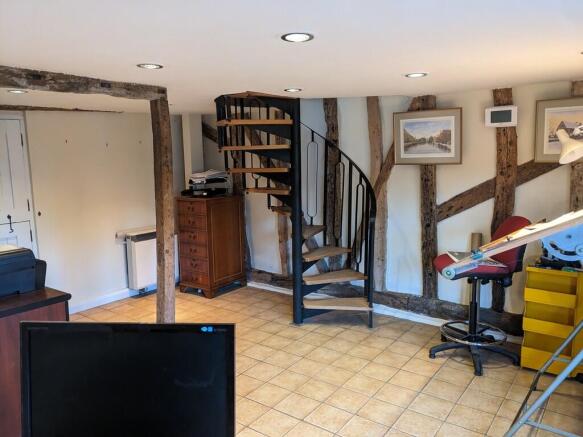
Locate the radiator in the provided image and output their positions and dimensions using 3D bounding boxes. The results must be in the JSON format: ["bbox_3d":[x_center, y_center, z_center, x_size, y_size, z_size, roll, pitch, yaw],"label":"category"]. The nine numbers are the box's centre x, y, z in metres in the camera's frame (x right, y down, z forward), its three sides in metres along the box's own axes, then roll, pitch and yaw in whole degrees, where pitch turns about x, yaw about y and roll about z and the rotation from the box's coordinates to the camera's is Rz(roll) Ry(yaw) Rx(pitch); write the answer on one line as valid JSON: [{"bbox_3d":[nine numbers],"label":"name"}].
[{"bbox_3d":[-1.605,0.465,5.289,0.170,0.620,0.670,5,10,36],"label":"radiator"}]

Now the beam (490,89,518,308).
[{"bbox_3d":[1.743,-0.115,3.726,0.165,1.840,0.110,5,10,36],"label":"beam"}]

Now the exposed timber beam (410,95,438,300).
[{"bbox_3d":[1.258,-0.165,4.137,0.165,1.869,0.100,5,10,36],"label":"exposed timber beam"}]

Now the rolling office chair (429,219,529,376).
[{"bbox_3d":[1.461,0.534,3.538,0.740,1.120,0.620,-3,9,-15],"label":"rolling office chair"}]

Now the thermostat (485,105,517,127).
[{"bbox_3d":[1.690,-0.811,3.654,0.225,0.160,0.040,5,10,36],"label":"thermostat"}]

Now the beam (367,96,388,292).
[{"bbox_3d":[0.845,-0.210,4.368,0.170,1.840,0.110,5,10,36],"label":"beam"}]

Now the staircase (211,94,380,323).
[{"bbox_3d":[0.051,-0.056,4.254,1.466,2.132,1.244,1,9,13],"label":"staircase"}]

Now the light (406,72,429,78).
[{"bbox_3d":[0.796,-0.913,2.892,0.135,0.030,0.135,5,10,36],"label":"light"}]

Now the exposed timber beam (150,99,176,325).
[{"bbox_3d":[-0.948,0.139,3.373,0.105,1.990,0.125,5,10,36],"label":"exposed timber beam"}]

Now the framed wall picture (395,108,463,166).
[{"bbox_3d":[1.185,-0.705,3.977,0.600,0.468,0.030,5,10,36],"label":"framed wall picture"}]

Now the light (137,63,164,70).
[{"bbox_3d":[-0.755,-0.816,2.429,0.135,0.030,0.135,-1,8,0],"label":"light"}]

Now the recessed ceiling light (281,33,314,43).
[{"bbox_3d":[0.026,-0.759,1.909,0.140,0.030,0.140,-1,8,0],"label":"recessed ceiling light"}]

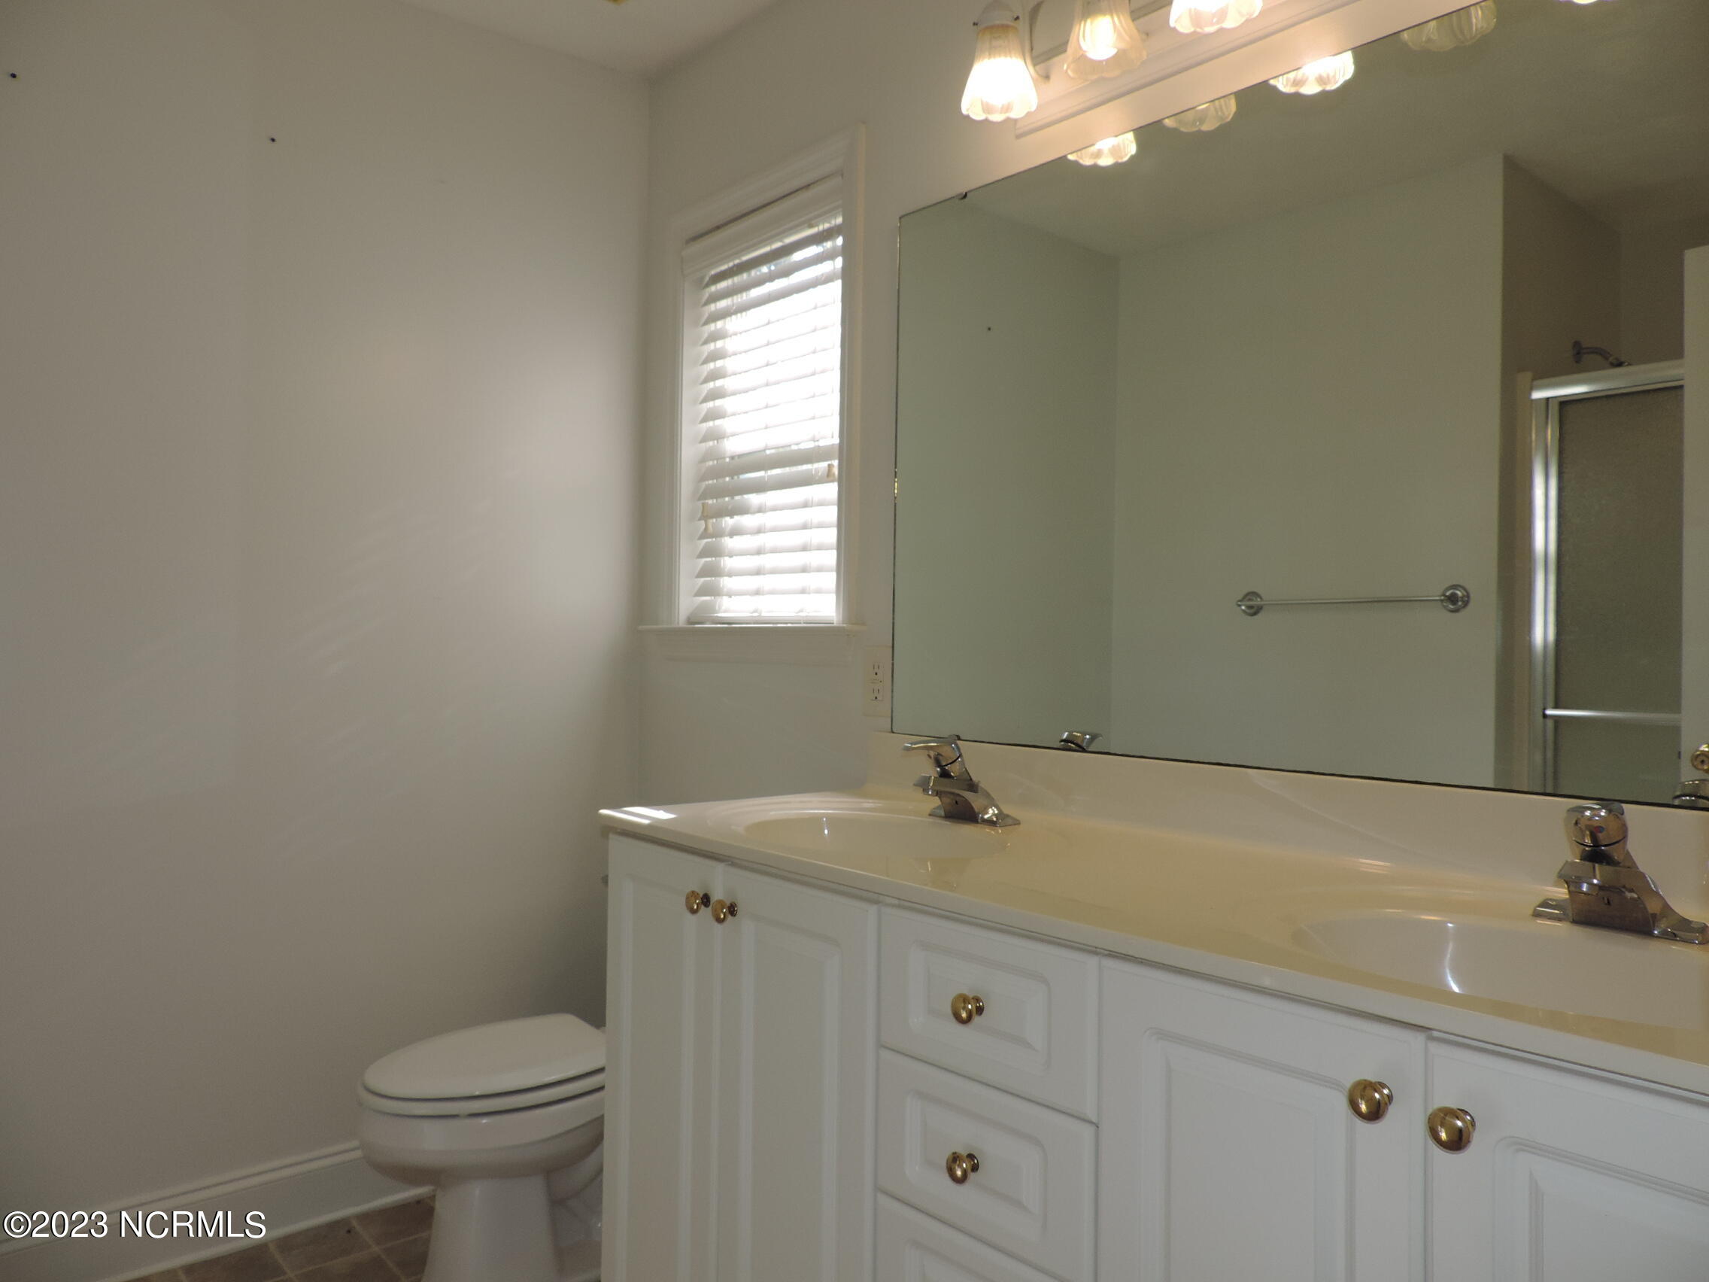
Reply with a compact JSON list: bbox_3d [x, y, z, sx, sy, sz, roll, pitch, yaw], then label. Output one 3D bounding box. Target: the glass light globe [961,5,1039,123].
[{"bbox_3d":[0.219,-0.863,1.763,0.113,0.130,0.113,1,1,0],"label":"glass light globe"}]

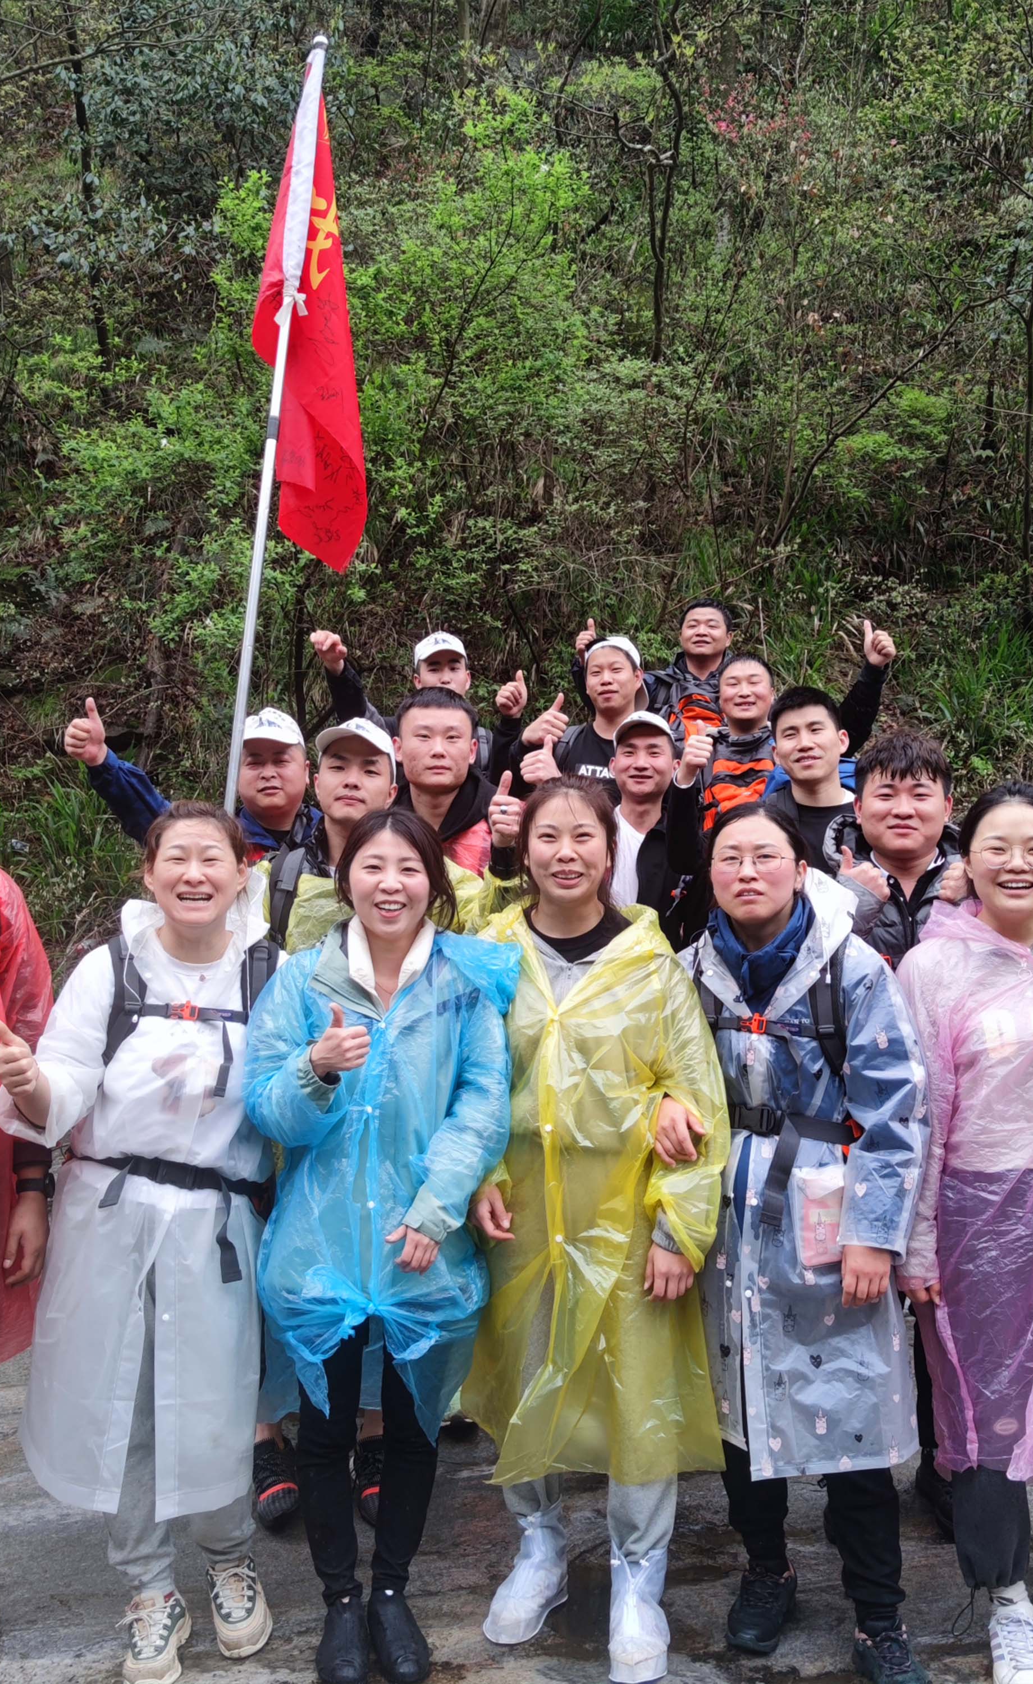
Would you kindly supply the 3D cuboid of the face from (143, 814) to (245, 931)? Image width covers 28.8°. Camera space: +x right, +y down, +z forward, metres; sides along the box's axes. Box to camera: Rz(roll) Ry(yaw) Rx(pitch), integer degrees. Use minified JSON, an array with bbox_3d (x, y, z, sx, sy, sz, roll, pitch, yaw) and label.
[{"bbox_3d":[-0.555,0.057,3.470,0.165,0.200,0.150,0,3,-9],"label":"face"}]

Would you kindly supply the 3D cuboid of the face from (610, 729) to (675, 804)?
[{"bbox_3d":[0.333,-0.201,5.300,0.170,0.195,0.140,0,4,5],"label":"face"}]

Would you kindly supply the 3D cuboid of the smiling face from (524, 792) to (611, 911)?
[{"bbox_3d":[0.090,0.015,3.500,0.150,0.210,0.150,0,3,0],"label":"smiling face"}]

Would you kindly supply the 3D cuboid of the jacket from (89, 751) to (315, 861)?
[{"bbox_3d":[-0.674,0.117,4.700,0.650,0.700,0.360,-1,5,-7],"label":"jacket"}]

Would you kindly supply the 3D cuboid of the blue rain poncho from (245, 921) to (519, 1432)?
[{"bbox_3d":[-0.227,0.588,3.620,0.450,0.900,0.360,0,7,2],"label":"blue rain poncho"}]

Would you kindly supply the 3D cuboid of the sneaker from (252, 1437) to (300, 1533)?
[{"bbox_3d":[-0.510,1.346,4.270,0.100,0.120,0.280,-1,8,-9],"label":"sneaker"}]

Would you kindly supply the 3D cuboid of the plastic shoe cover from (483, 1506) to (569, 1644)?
[{"bbox_3d":[0.021,1.343,3.780,0.110,0.190,0.280,4,9,28],"label":"plastic shoe cover"}]

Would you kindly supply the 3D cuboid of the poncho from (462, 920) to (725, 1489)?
[{"bbox_3d":[0.149,0.630,3.660,0.460,1.030,0.350,0,1,13],"label":"poncho"}]

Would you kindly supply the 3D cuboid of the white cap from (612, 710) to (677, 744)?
[{"bbox_3d":[0.334,-0.300,5.250,0.175,0.125,0.250,0,4,6],"label":"white cap"}]

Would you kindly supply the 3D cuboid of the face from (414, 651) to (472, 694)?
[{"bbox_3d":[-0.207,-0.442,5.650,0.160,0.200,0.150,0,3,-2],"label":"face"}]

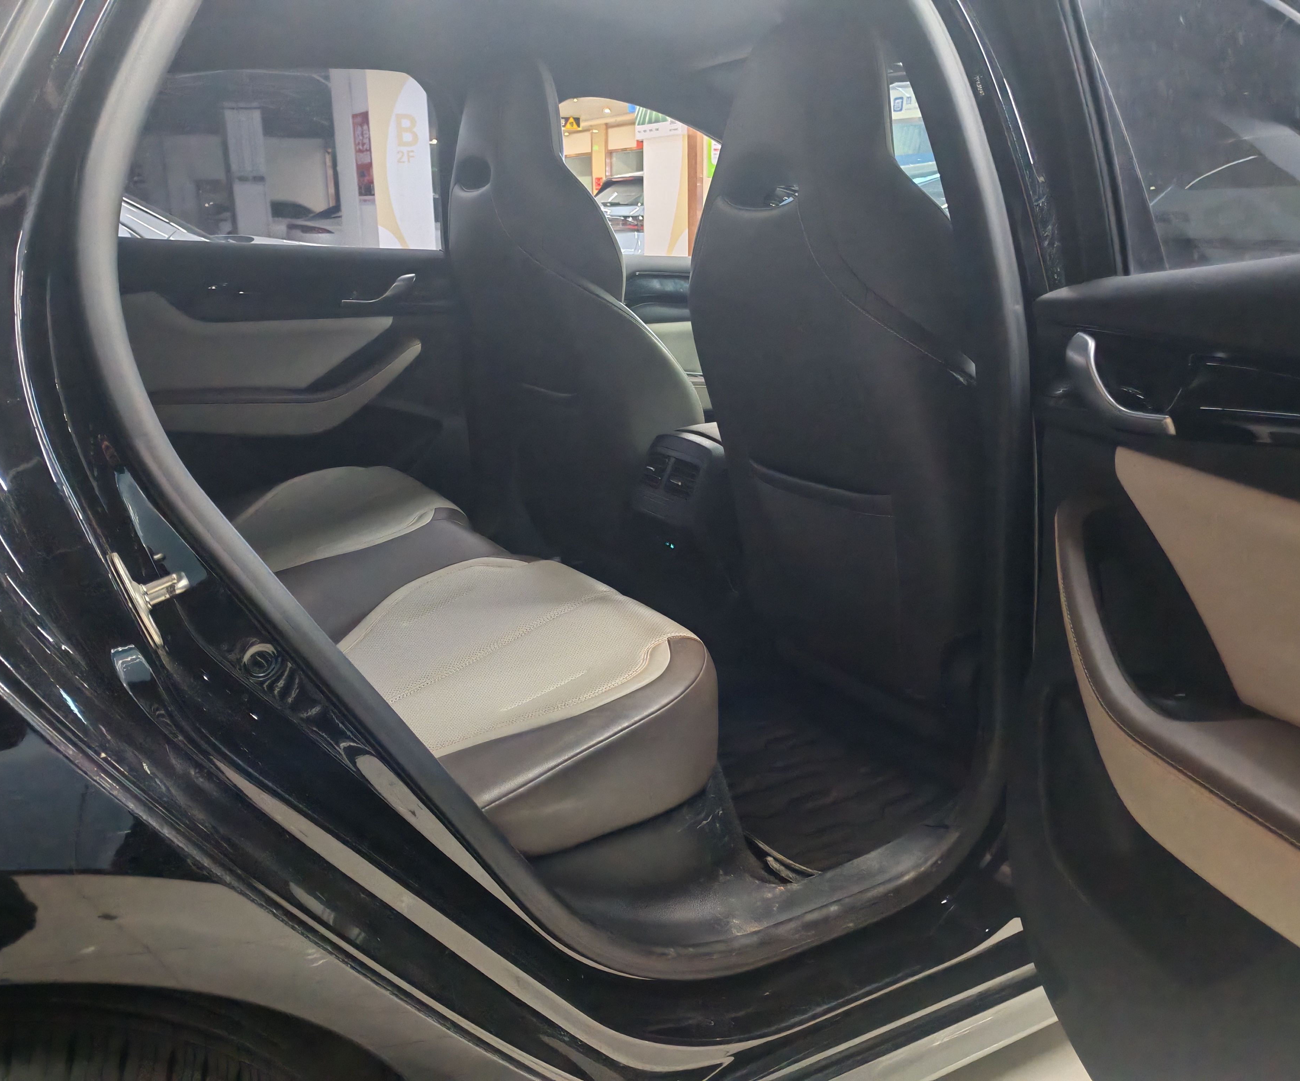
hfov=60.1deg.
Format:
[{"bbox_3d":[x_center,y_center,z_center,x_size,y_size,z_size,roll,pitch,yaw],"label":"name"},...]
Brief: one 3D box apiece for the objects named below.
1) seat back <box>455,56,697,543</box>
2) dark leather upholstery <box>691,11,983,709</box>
[{"bbox_3d":[-0.156,-0.435,2.064,0.245,0.826,0.530,-21,23,-25],"label":"seat back"},{"bbox_3d":[0.265,-0.234,1.464,0.245,0.826,0.530,-21,23,-25],"label":"dark leather upholstery"}]

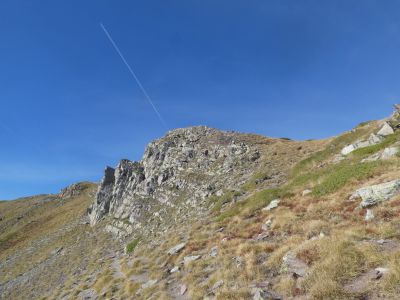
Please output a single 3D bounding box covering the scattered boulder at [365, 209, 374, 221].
[{"bbox_3d":[3.240,1.233,5.300,0.190,0.200,0.170,0,-11,0],"label":"scattered boulder"}]

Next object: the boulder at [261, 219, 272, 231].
[{"bbox_3d":[2.230,2.499,9.300,0.390,0.341,0.293,0,-7,0],"label":"boulder"}]

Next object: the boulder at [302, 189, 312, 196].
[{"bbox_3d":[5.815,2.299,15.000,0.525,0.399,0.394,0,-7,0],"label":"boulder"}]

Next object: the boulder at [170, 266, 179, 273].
[{"bbox_3d":[-0.754,3.534,8.200,0.240,0.160,0.200,0,-11,0],"label":"boulder"}]

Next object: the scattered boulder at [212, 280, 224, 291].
[{"bbox_3d":[0.354,2.590,5.300,0.222,0.123,0.167,0,-7,0],"label":"scattered boulder"}]

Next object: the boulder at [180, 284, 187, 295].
[{"bbox_3d":[-0.369,3.119,6.200,0.140,0.190,0.140,0,-11,0],"label":"boulder"}]

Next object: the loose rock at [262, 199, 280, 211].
[{"bbox_3d":[3.352,2.555,13.000,0.819,0.490,0.614,0,-7,0],"label":"loose rock"}]

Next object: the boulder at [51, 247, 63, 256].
[{"bbox_3d":[-12.420,8.785,24.000,1.050,0.800,0.900,0,-11,0],"label":"boulder"}]

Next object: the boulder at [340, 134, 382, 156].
[{"bbox_3d":[10.483,-0.357,18.000,2.700,1.450,1.500,0,-11,0],"label":"boulder"}]

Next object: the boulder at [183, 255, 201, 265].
[{"bbox_3d":[-0.239,3.080,7.800,0.491,0.171,0.368,0,-7,0],"label":"boulder"}]

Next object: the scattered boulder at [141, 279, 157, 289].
[{"bbox_3d":[-1.263,3.274,6.800,0.381,0.140,0.285,0,-7,0],"label":"scattered boulder"}]

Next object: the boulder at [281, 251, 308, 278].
[{"bbox_3d":[1.908,2.312,5.600,0.548,0.346,0.411,0,-7,0],"label":"boulder"}]

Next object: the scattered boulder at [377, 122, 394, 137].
[{"bbox_3d":[12.041,-1.331,18.000,1.150,0.900,0.900,0,-11,0],"label":"scattered boulder"}]

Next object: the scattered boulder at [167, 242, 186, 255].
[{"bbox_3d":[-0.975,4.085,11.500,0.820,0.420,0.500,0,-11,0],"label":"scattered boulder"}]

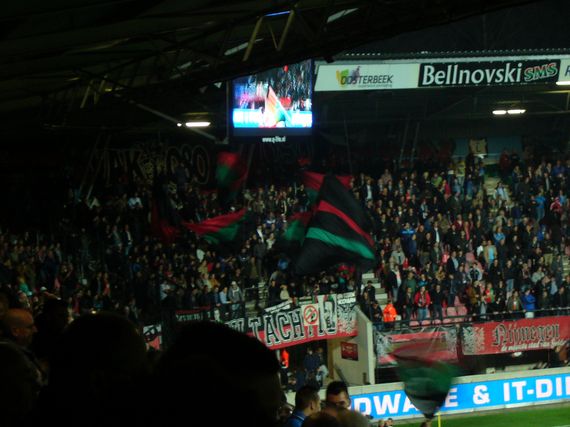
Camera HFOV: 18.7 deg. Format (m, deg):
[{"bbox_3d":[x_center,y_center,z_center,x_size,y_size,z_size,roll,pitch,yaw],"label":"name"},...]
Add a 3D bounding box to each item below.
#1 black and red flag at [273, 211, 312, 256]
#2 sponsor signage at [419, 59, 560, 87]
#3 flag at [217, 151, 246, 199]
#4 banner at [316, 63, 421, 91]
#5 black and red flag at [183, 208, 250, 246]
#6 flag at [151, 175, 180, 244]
[{"bbox_3d":[0.324,0.810,70.000,1.690,1.890,0.450,-3,1,-9],"label":"black and red flag"},{"bbox_3d":[8.329,-5.669,70.017,6.320,0.980,0.150,-3,1,-20],"label":"sponsor signage"},{"bbox_3d":[-2.291,-1.627,74.000,1.330,1.990,0.450,-3,1,-9],"label":"flag"},{"bbox_3d":[3.306,-5.372,68.187,4.340,1.000,0.150,-3,1,-20],"label":"banner"},{"bbox_3d":[-2.775,0.587,70.000,2.670,1.530,0.450,-3,1,-9],"label":"black and red flag"},{"bbox_3d":[-4.840,-0.162,70.000,1.180,2.750,0.450,-3,1,-9],"label":"flag"}]

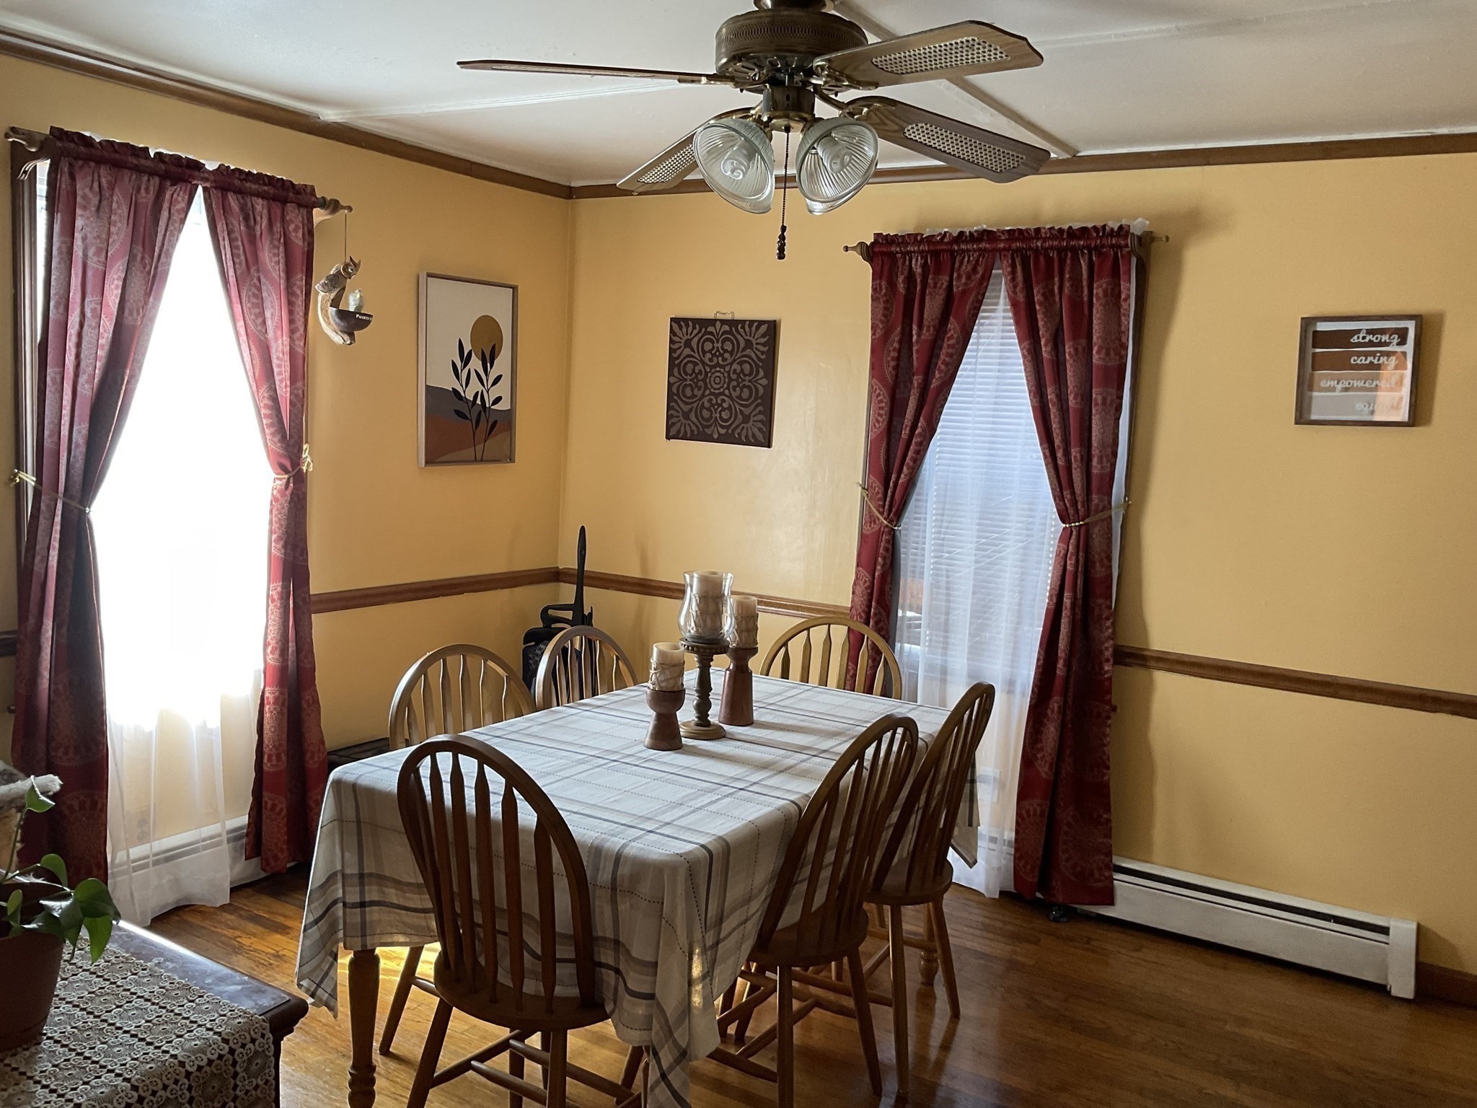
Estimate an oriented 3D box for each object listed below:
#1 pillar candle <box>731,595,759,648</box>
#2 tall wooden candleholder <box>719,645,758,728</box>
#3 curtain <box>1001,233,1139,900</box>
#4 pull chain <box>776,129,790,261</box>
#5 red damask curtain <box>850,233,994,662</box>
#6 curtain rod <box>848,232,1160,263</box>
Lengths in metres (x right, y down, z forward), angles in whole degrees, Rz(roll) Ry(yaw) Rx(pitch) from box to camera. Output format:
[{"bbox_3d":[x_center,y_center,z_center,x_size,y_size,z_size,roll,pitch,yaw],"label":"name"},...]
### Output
[{"bbox_3d":[0.018,0.180,3.266,0.072,0.133,0.072,3,7,0],"label":"pillar candle"},{"bbox_3d":[0.002,0.352,3.285,0.092,0.205,0.092,3,7,0],"label":"tall wooden candleholder"},{"bbox_3d":[1.013,0.057,3.901,0.530,2.130,0.150,7,8,30],"label":"curtain"},{"bbox_3d":[0.090,-0.703,2.428,0.018,0.256,0.018,3,7,0],"label":"pull chain"},{"bbox_3d":[0.574,0.007,4.155,0.460,2.130,0.150,7,8,30],"label":"red damask curtain"},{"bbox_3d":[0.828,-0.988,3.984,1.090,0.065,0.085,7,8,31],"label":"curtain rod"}]

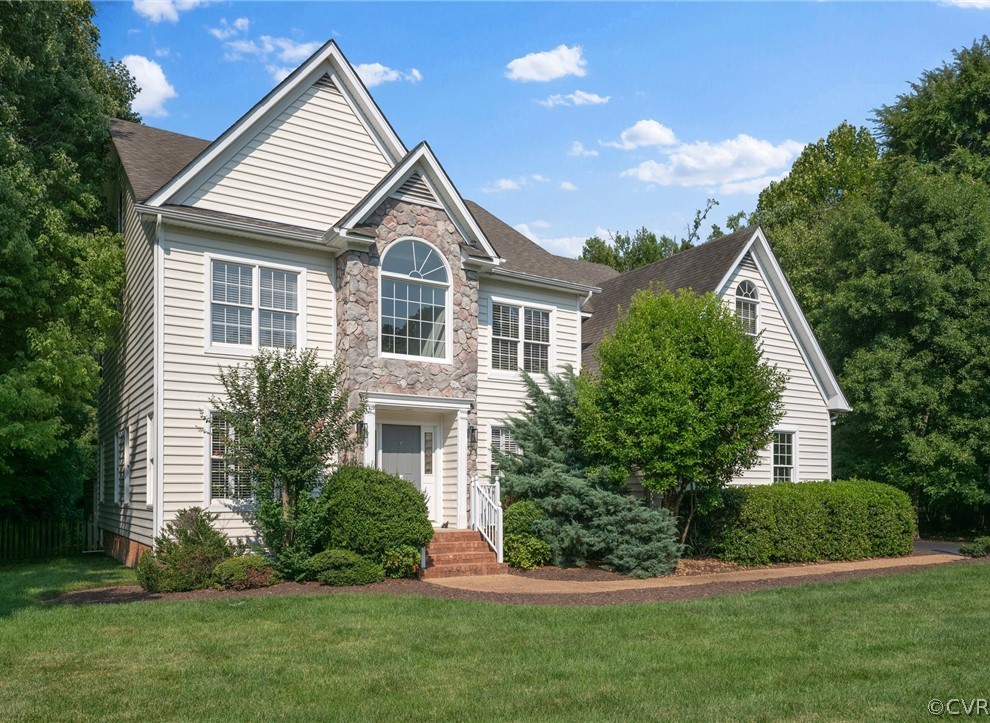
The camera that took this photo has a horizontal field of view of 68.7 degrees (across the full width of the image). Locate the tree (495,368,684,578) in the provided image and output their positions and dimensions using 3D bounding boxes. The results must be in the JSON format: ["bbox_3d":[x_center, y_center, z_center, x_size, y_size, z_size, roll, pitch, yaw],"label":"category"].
[{"bbox_3d":[2.048,2.290,15.200,3.400,4.200,3.200,3,-5,-32],"label":"tree"}]

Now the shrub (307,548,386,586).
[{"bbox_3d":[-2.541,3.485,12.300,1.300,0.600,1.150,3,-5,-32],"label":"shrub"}]

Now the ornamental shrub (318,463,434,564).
[{"bbox_3d":[-2.143,2.846,13.200,2.000,1.900,1.900,0,-5,0],"label":"ornamental shrub"}]

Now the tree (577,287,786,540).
[{"bbox_3d":[3.789,1.199,14.700,4.000,5.200,3.700,0,-5,0],"label":"tree"}]

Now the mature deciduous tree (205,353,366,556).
[{"bbox_3d":[-3.706,1.716,12.800,2.700,3.900,2.400,3,-5,-32],"label":"mature deciduous tree"}]

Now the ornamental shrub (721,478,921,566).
[{"bbox_3d":[7.506,3.735,17.000,5.800,1.750,1.400,3,-5,-32],"label":"ornamental shrub"}]

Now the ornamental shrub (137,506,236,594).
[{"bbox_3d":[-5.106,3.075,11.900,1.650,1.300,1.450,3,-5,-32],"label":"ornamental shrub"}]

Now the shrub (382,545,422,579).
[{"bbox_3d":[-1.649,3.566,12.900,0.700,0.580,0.650,0,-5,0],"label":"shrub"}]

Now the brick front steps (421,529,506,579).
[{"bbox_3d":[-0.723,3.701,13.950,1.800,0.800,1.300,3,-5,-32],"label":"brick front steps"}]

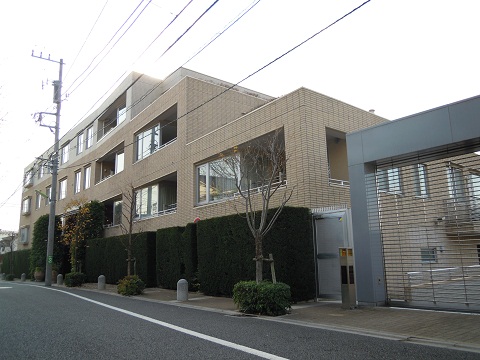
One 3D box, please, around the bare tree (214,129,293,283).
[{"bbox_3d":[0.331,0.877,8.585,1.450,3.900,1.500,7,-14,-36],"label":"bare tree"}]

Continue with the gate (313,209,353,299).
[{"bbox_3d":[2.370,1.947,10.213,0.150,2.300,1.100,8,-15,-39],"label":"gate"}]

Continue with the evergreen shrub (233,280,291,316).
[{"bbox_3d":[0.440,2.473,8.263,0.750,0.640,1.150,7,-14,-36],"label":"evergreen shrub"}]

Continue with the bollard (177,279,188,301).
[{"bbox_3d":[-1.683,3.206,11.391,0.300,0.610,0.300,-1,-11,0],"label":"bollard"}]

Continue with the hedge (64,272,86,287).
[{"bbox_3d":[-9.058,5.455,21.506,0.950,0.750,1.250,7,-14,-36],"label":"hedge"}]

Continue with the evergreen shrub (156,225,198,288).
[{"bbox_3d":[-2.275,3.030,15.213,0.800,2.420,2.800,7,-14,-36],"label":"evergreen shrub"}]

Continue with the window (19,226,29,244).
[{"bbox_3d":[-22.672,5.817,40.700,1.650,1.750,0.300,-10,-15,39],"label":"window"}]

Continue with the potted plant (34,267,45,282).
[{"bbox_3d":[-14.624,6.932,28.447,0.720,1.020,0.720,7,-14,-36],"label":"potted plant"}]

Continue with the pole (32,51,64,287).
[{"bbox_3d":[-11.706,-0.823,23.429,1.900,14.000,0.700,7,-14,-36],"label":"pole"}]

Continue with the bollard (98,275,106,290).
[{"bbox_3d":[-6.170,4.595,17.431,0.300,0.610,0.300,7,-14,-36],"label":"bollard"}]

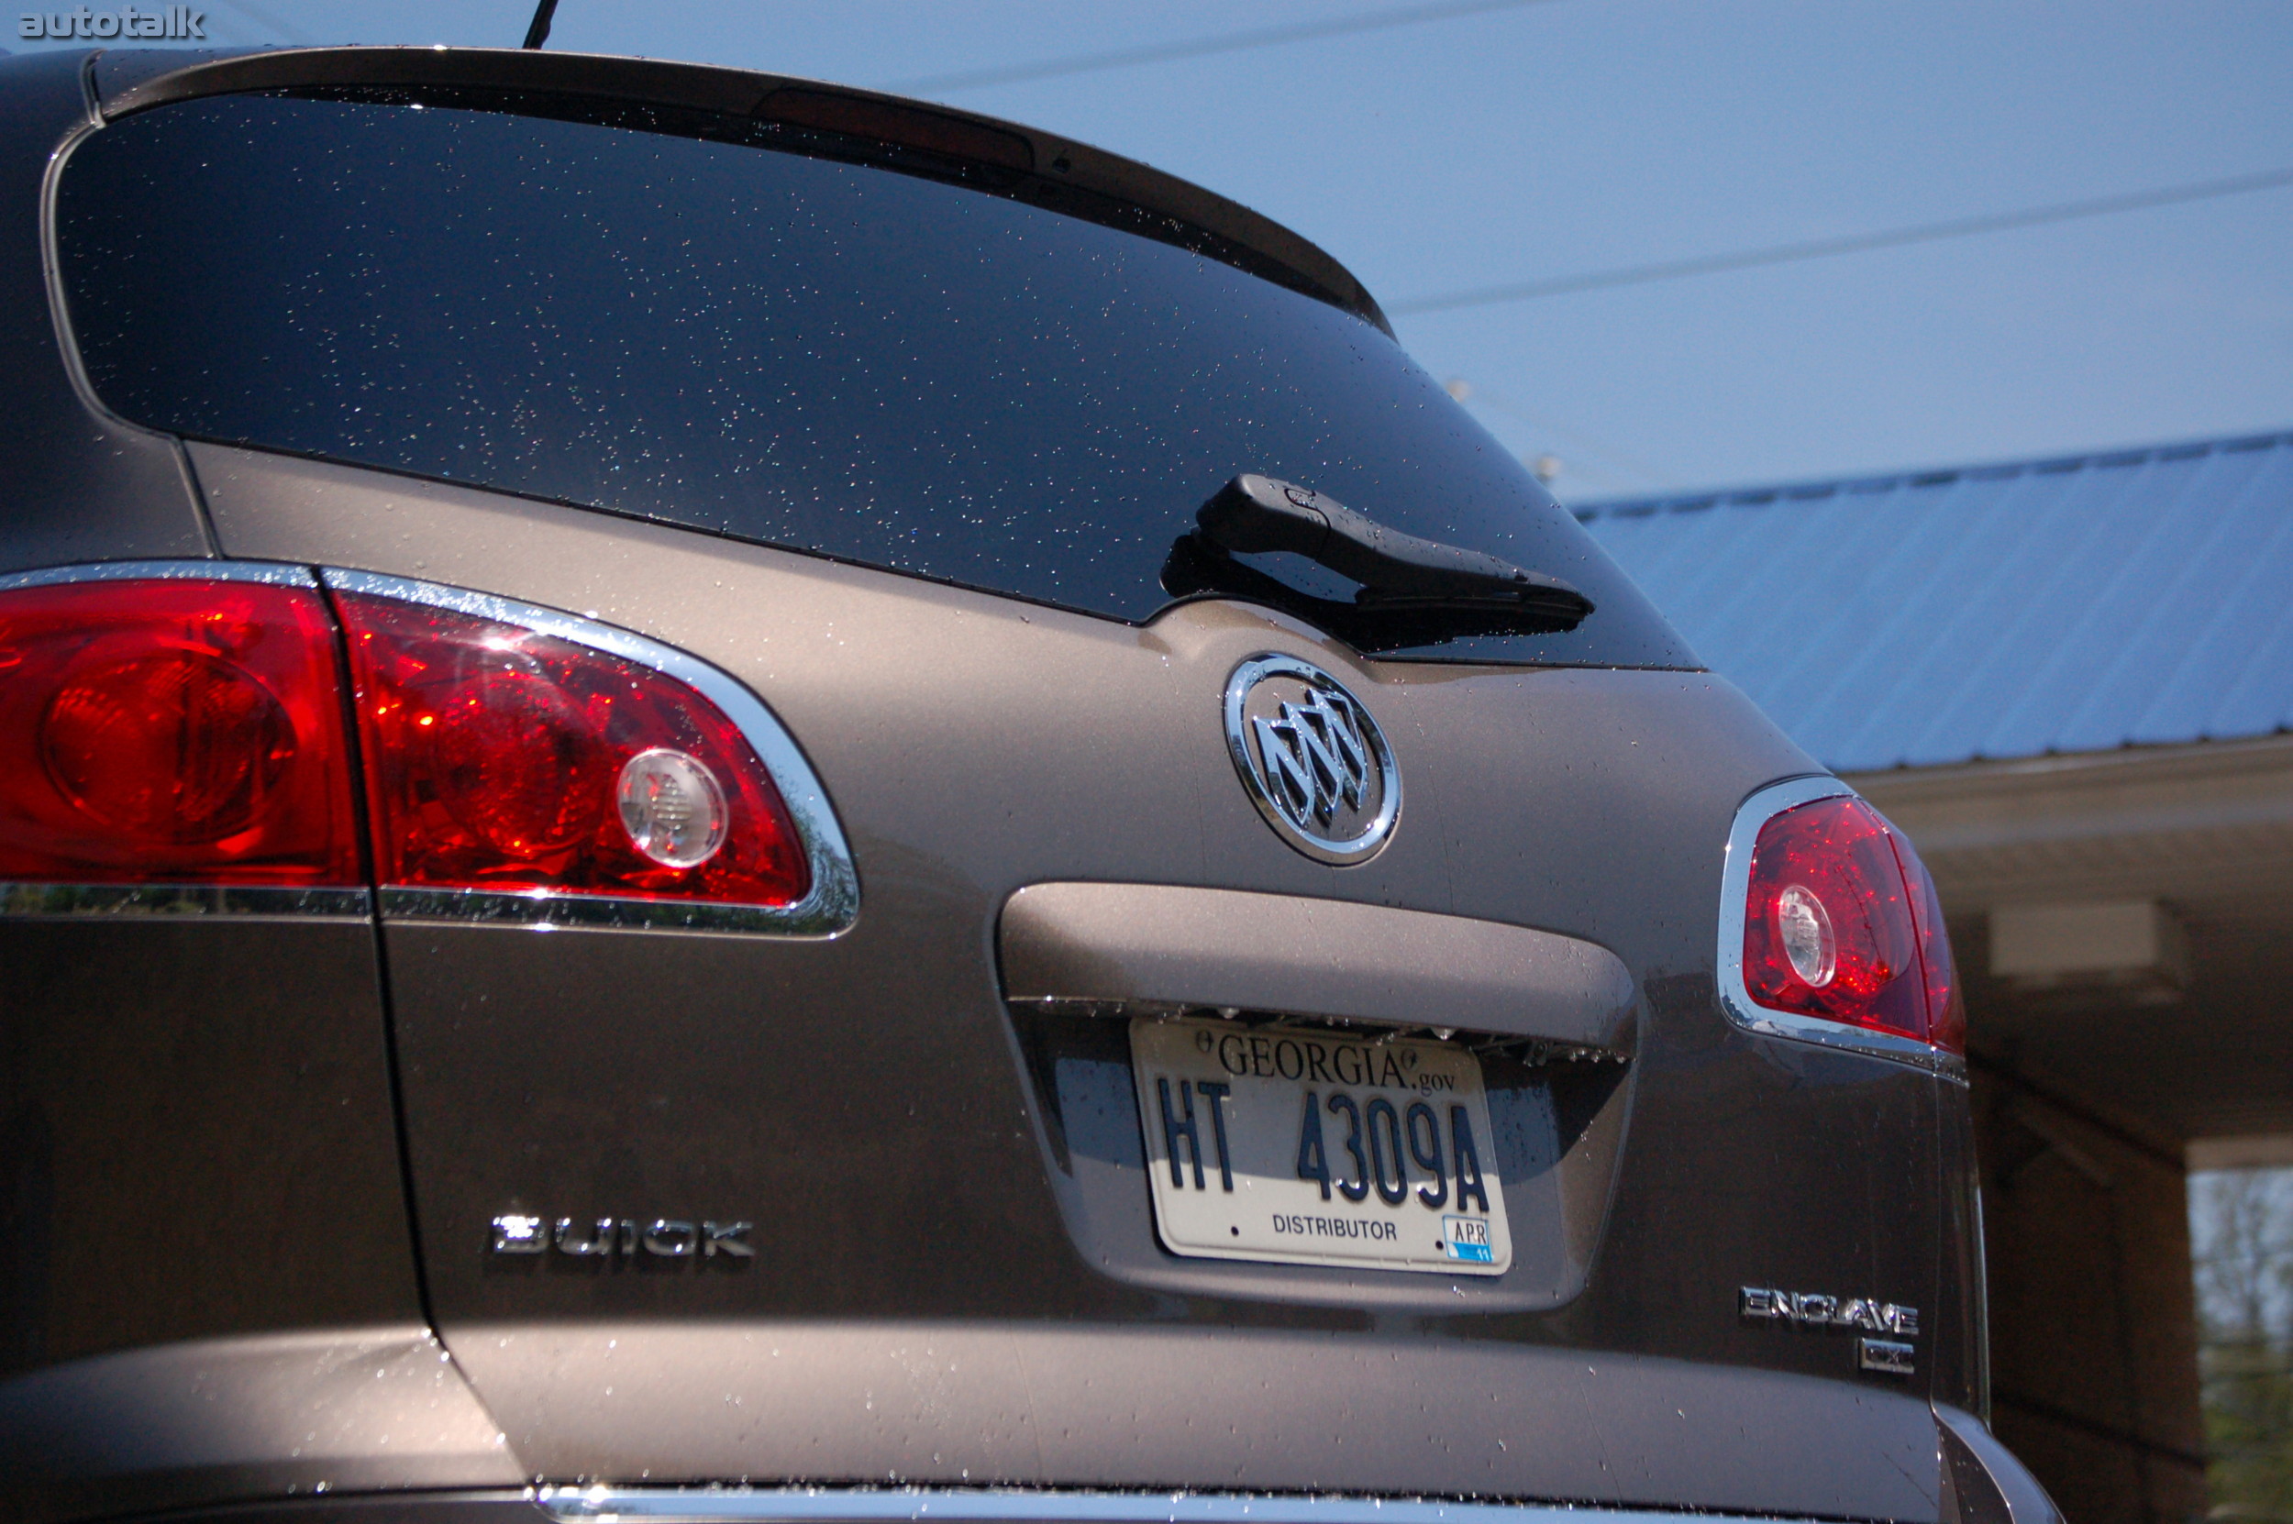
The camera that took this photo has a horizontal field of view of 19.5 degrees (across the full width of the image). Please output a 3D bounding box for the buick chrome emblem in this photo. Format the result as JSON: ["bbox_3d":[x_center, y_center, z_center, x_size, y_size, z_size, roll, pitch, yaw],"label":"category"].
[{"bbox_3d":[0.111,-0.004,4.272,0.149,0.149,0.020,7,-29,-41],"label":"buick chrome emblem"}]

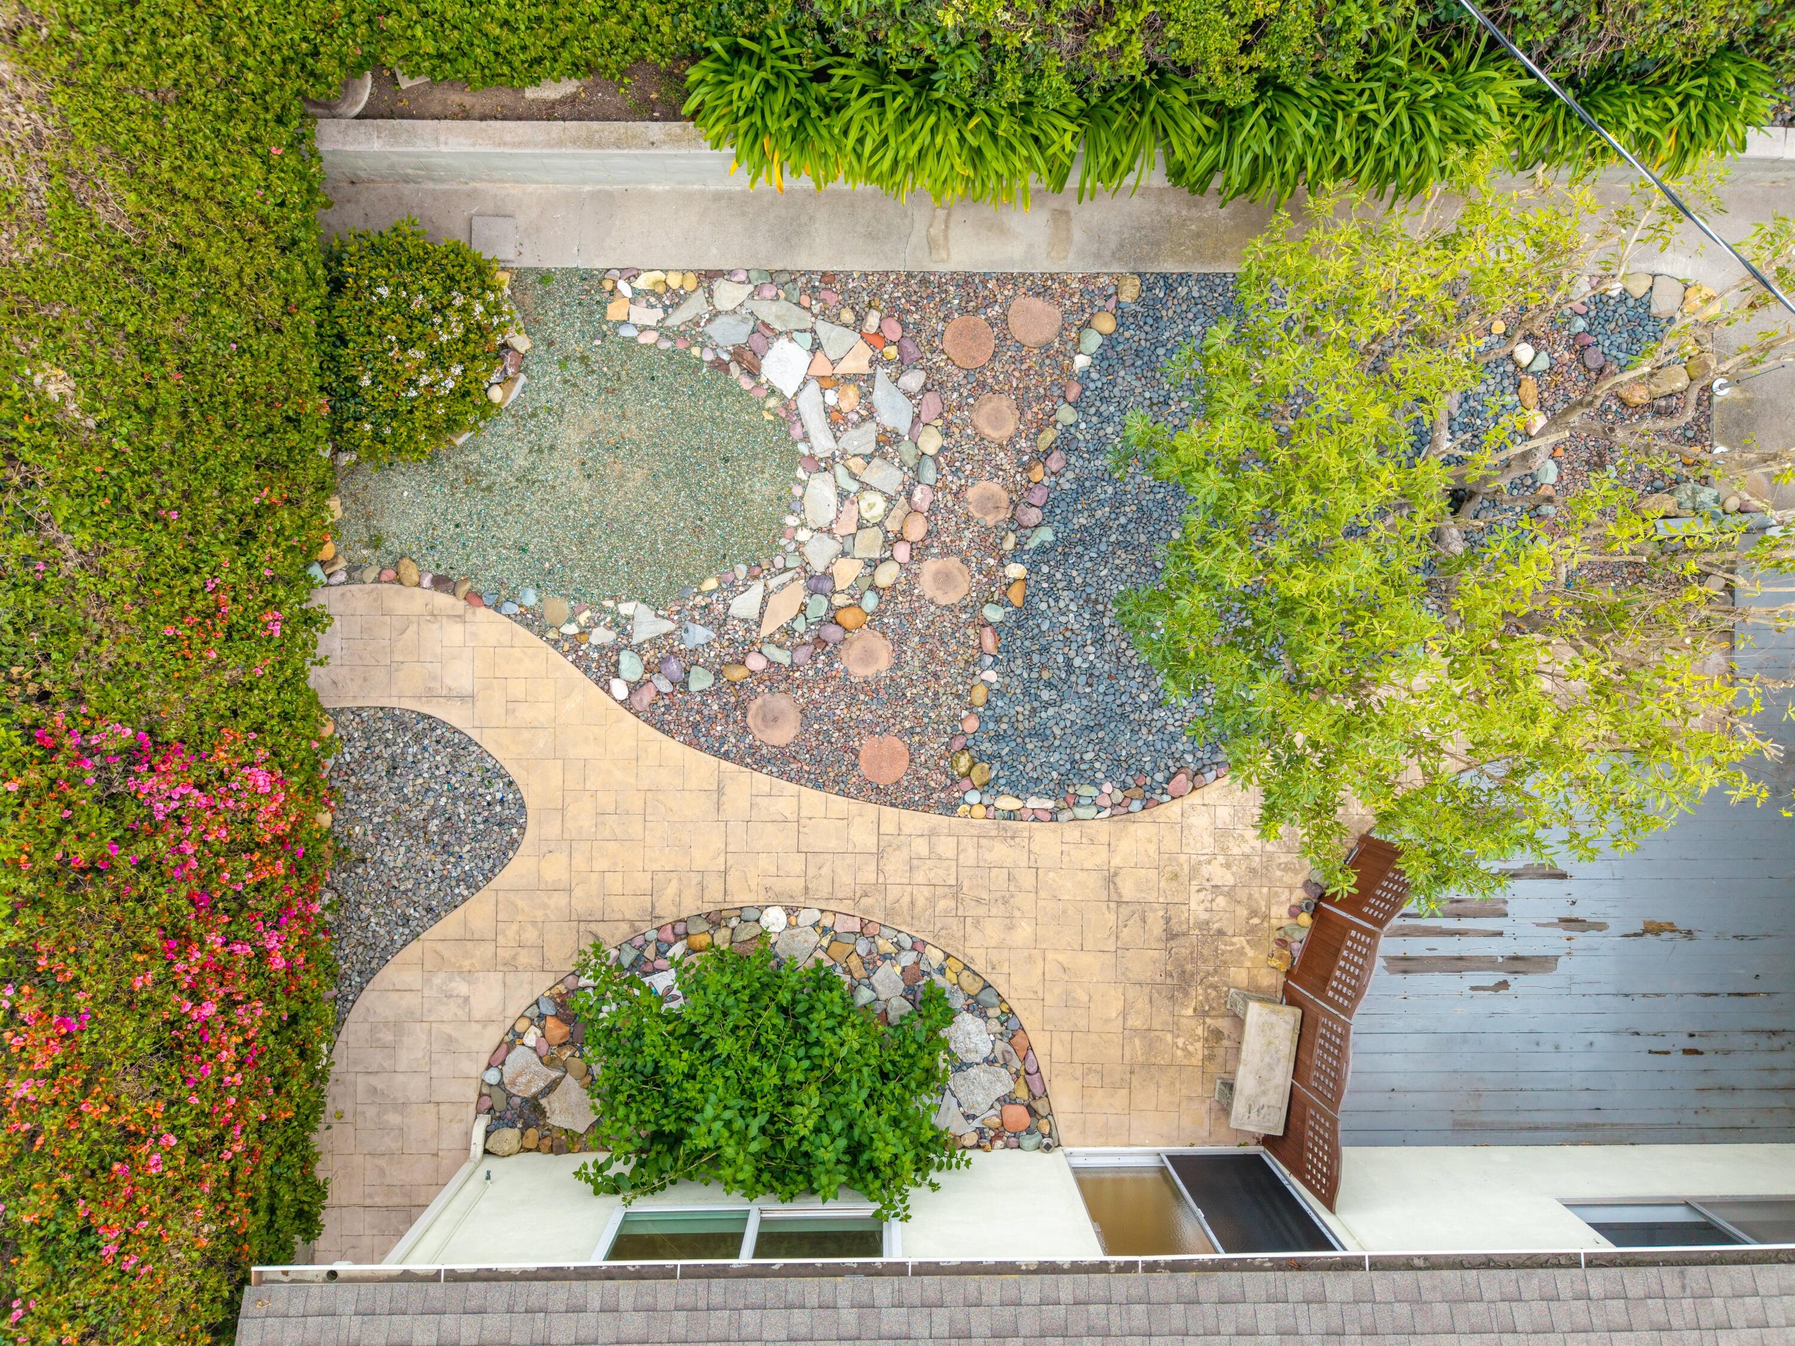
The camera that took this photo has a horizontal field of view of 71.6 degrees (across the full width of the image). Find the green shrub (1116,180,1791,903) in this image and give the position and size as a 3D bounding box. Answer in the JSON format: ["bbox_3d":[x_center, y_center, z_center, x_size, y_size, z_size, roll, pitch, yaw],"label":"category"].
[{"bbox_3d":[3.100,-0.680,7.350,3.550,3.100,3.850,0,90,-1],"label":"green shrub"}]

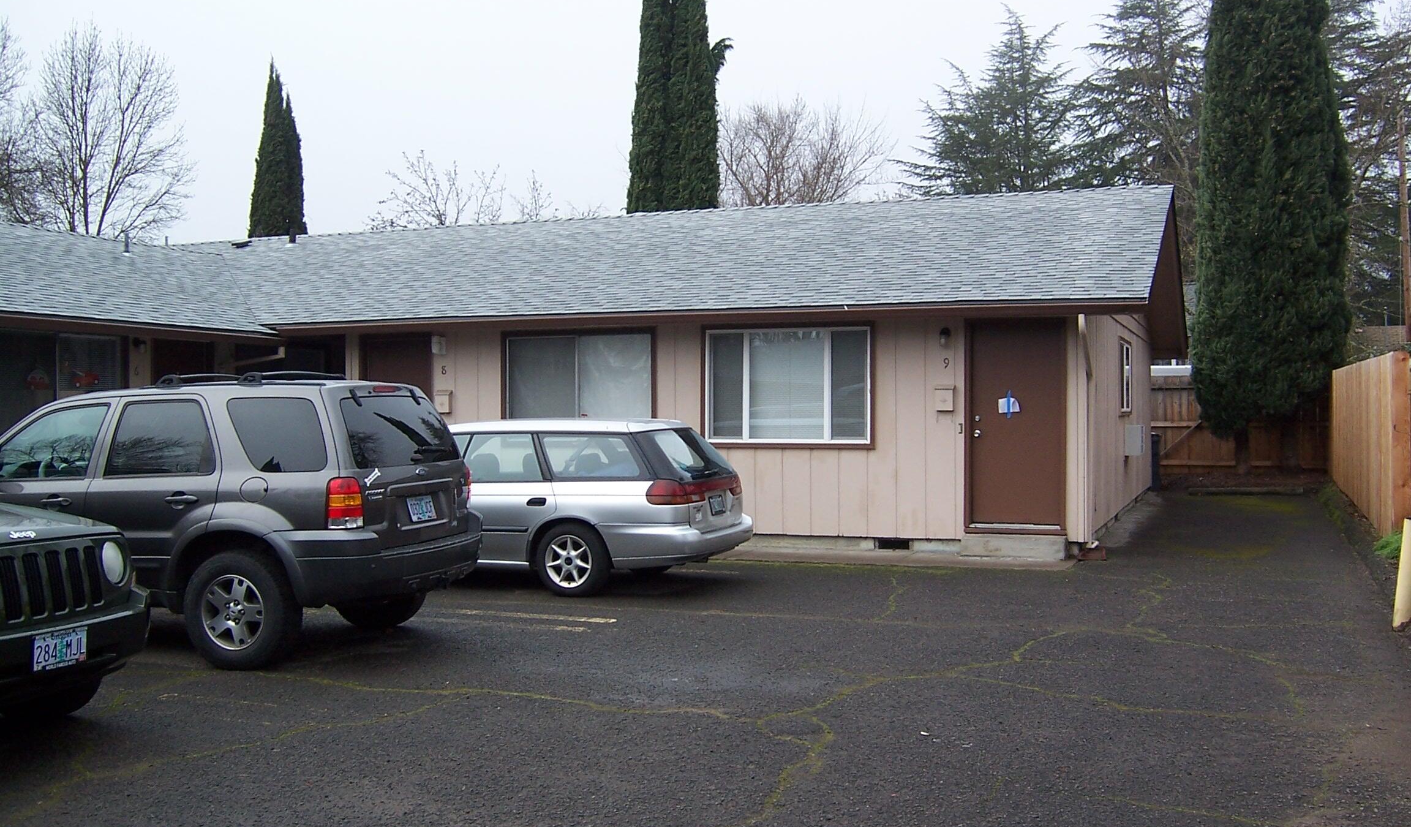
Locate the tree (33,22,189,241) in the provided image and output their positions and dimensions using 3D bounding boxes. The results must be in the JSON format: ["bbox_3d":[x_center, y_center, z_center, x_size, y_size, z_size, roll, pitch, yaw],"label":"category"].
[{"bbox_3d":[-19.483,-5.701,43.949,5.500,14.050,5.500,0,1,0],"label":"tree"}]

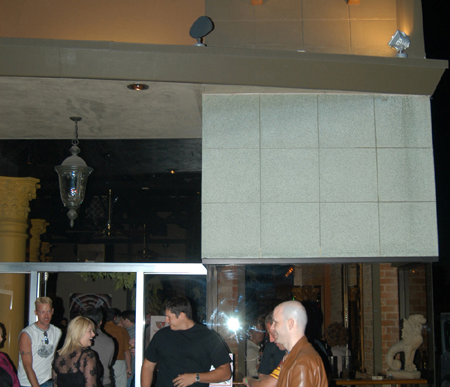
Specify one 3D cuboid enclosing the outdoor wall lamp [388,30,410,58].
[{"bbox_3d":[1.648,-1.400,6.388,0.200,0.260,0.200,5,-11,-25],"label":"outdoor wall lamp"}]

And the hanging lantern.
[{"bbox_3d":[-1.572,-0.227,7.016,0.380,1.120,0.380,0,-10,0],"label":"hanging lantern"}]

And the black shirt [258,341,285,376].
[{"bbox_3d":[0.445,1.465,5.323,0.500,0.660,0.300,7,-13,-34],"label":"black shirt"}]

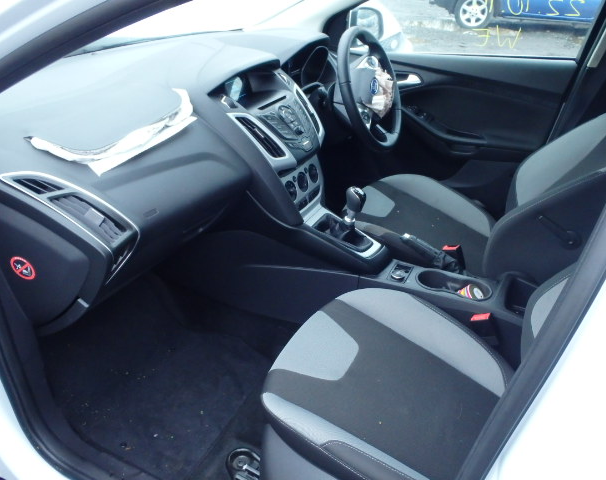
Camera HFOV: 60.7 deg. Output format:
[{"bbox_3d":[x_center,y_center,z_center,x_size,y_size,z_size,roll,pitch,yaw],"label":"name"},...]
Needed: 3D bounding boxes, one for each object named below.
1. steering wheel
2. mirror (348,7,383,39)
[{"bbox_3d":[0.196,-0.448,1.561,0.090,0.372,0.372,-8,21,34],"label":"steering wheel"},{"bbox_3d":[0.227,-0.836,2.001,0.090,0.140,0.205,22,36,34],"label":"mirror"}]

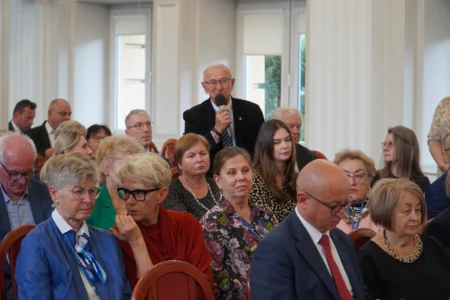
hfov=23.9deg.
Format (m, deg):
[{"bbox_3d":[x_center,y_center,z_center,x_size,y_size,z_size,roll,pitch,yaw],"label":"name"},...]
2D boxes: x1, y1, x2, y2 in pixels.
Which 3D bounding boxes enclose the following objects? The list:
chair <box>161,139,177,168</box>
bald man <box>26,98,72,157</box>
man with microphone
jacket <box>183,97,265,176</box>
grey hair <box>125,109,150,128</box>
[{"bbox_3d":[-0.313,0.399,9.144,0.540,0.960,0.450,5,6,45],"label":"chair"},{"bbox_3d":[-1.233,0.262,8.284,0.780,1.330,0.540,4,5,40],"label":"bald man"},{"bbox_3d":[-0.033,0.303,6.711,0.540,1.680,0.360,1,4,-3],"label":"man with microphone"},{"bbox_3d":[-0.014,0.039,6.677,0.530,0.760,0.320,1,4,-3],"label":"jacket"},{"bbox_3d":[-0.572,-0.201,6.900,0.165,0.140,0.190,-3,5,-40],"label":"grey hair"}]

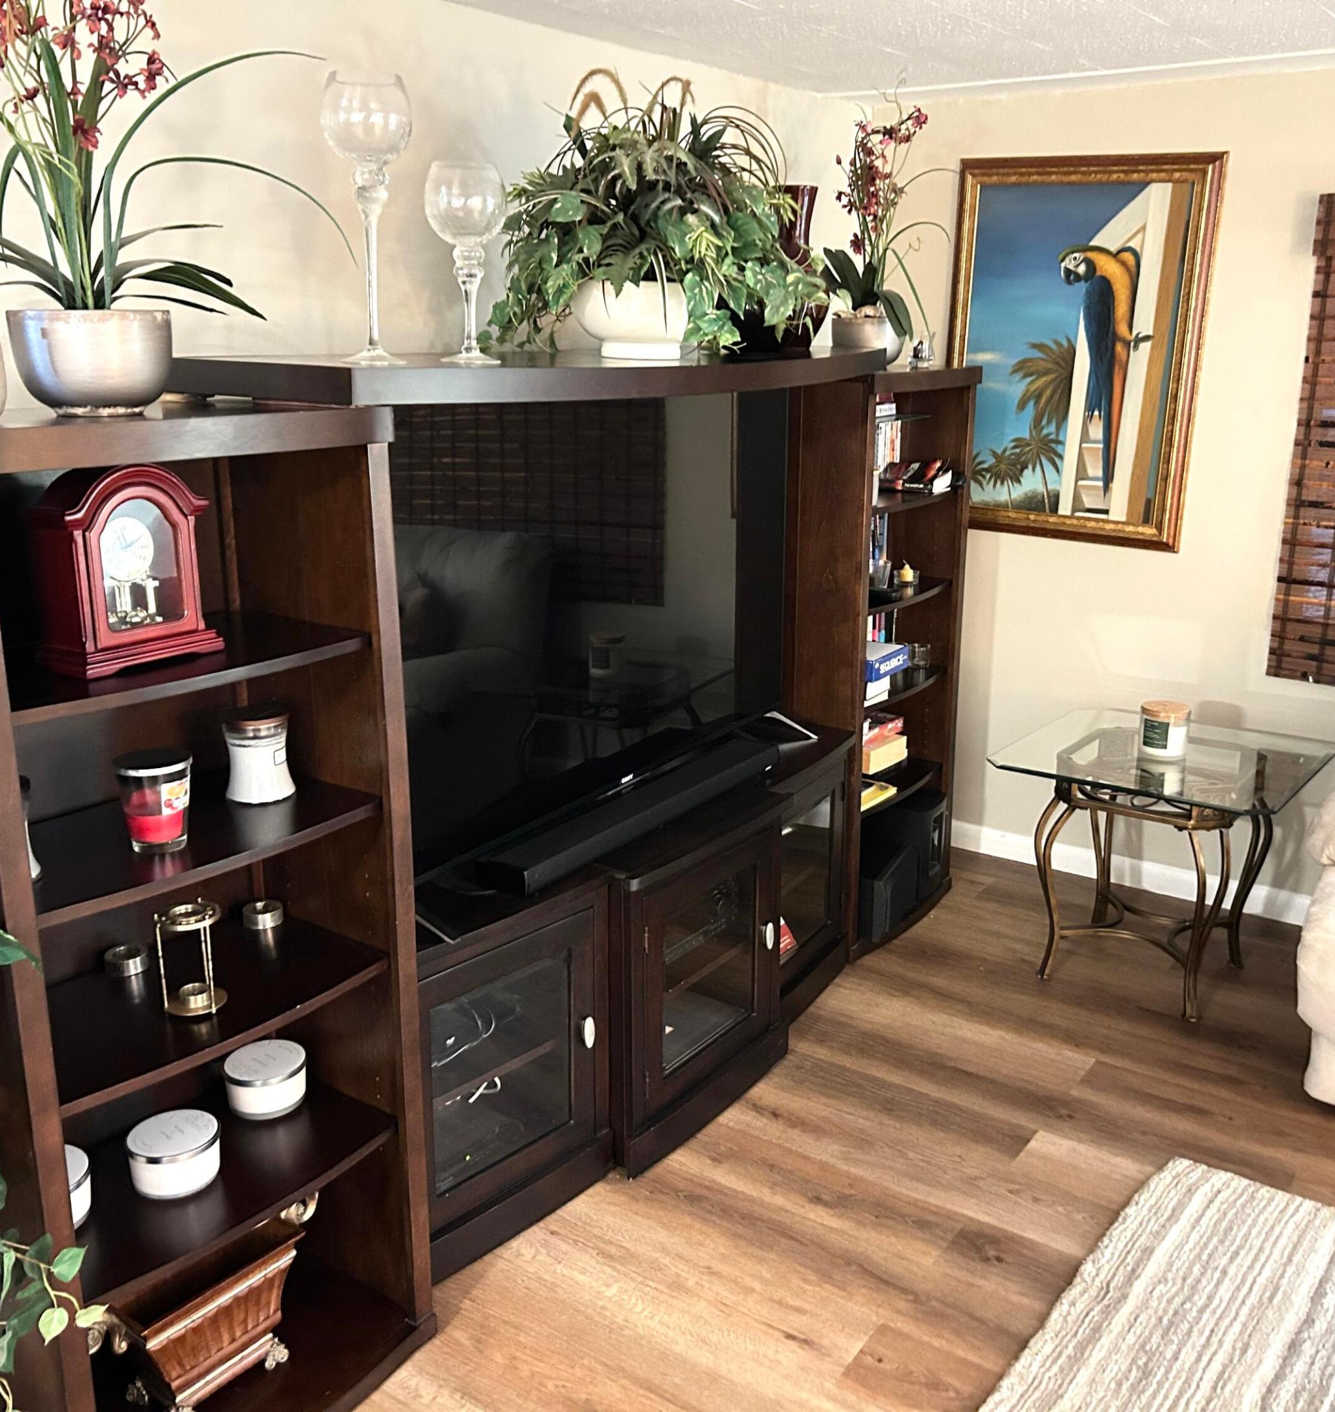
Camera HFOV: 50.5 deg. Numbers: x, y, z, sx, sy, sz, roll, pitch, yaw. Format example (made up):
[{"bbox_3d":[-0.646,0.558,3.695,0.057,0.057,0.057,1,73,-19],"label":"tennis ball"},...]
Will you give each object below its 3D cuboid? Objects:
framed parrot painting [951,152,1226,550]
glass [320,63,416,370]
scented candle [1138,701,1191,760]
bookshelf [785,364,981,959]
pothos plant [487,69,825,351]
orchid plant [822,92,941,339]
[{"bbox_3d":[1.114,-0.964,3.889,0.701,1.021,0.041,10,19,32],"label":"framed parrot painting"},{"bbox_3d":[-0.445,-0.706,2.062,0.132,0.400,0.132,0,16,0],"label":"glass"},{"bbox_3d":[1.221,0.063,3.473,0.123,0.115,0.123,10,19,32],"label":"scented candle"},{"bbox_3d":[0.535,-0.137,3.784,0.338,1.495,0.619,10,19,32],"label":"bookshelf"},{"bbox_3d":[-0.026,-0.894,2.595,0.578,0.487,0.643,10,19,32],"label":"pothos plant"},{"bbox_3d":[0.528,-1.168,3.497,0.281,0.646,0.314,10,19,32],"label":"orchid plant"}]

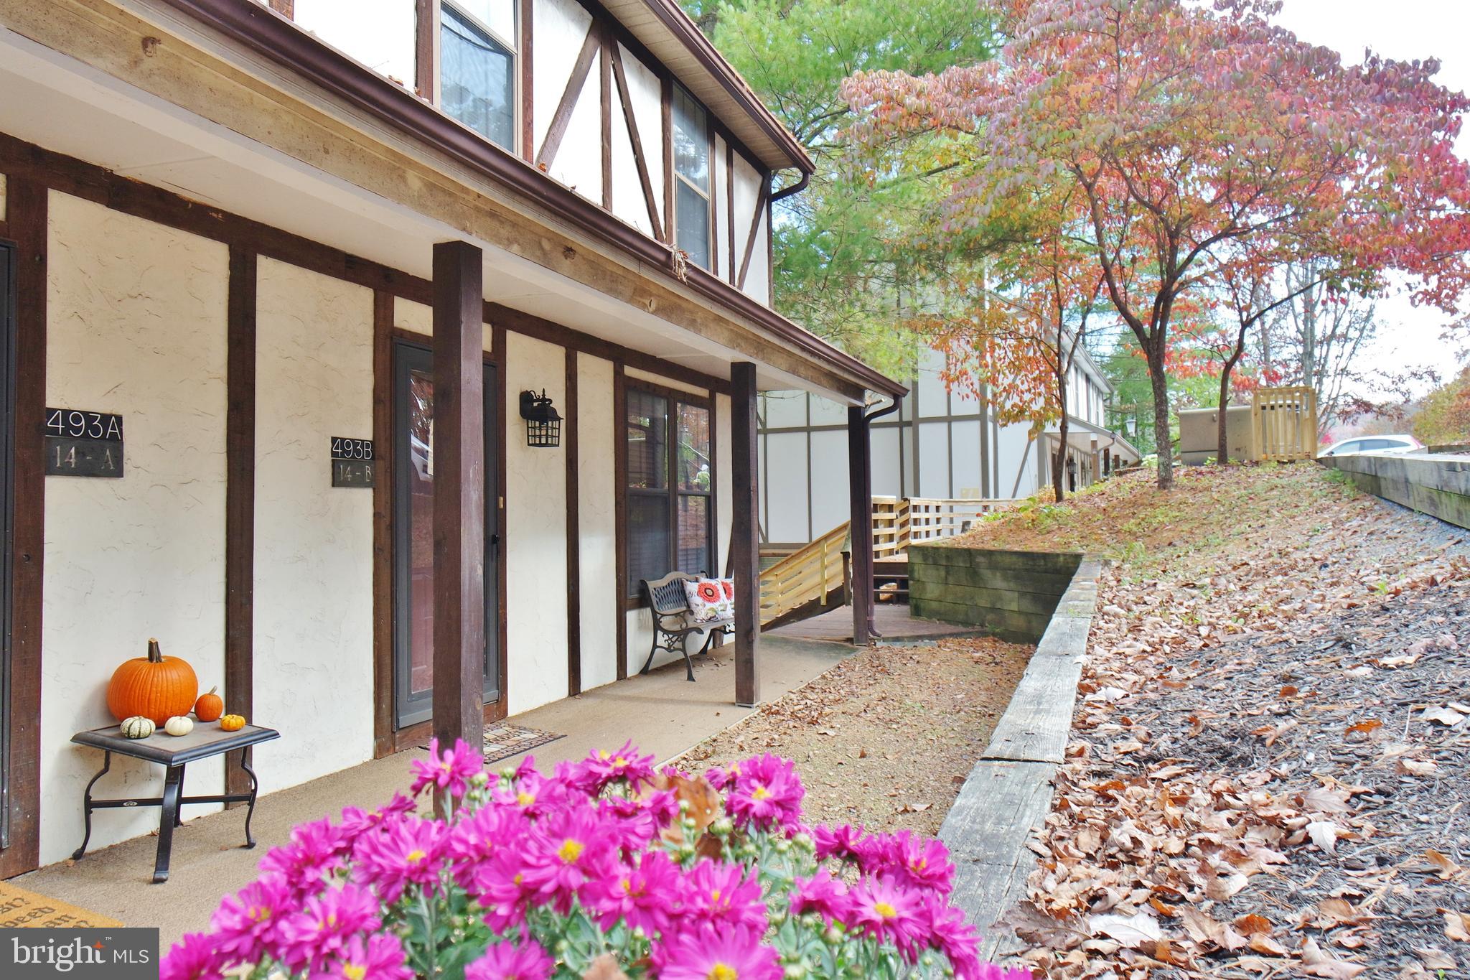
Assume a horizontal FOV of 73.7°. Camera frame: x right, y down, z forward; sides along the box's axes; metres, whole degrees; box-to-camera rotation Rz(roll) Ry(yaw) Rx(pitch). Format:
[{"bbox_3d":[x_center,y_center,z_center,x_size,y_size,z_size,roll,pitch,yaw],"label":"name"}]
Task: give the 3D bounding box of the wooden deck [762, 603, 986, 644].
[{"bbox_3d":[1.914,1.592,11.670,2.065,0.083,4.425,-1,-2,22],"label":"wooden deck"}]

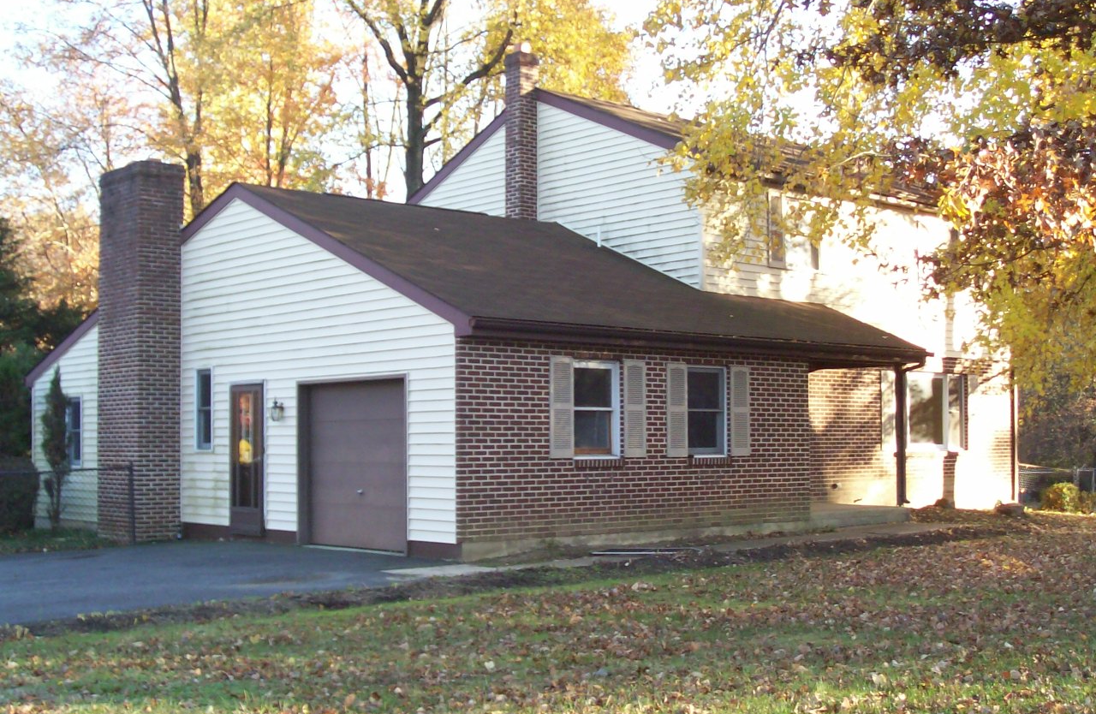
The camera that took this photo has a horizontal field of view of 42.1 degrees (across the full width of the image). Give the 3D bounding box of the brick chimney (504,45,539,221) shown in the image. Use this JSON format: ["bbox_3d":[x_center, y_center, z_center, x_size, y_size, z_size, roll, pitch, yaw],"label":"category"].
[{"bbox_3d":[-0.452,-3.706,24.525,0.420,3.280,0.430,3,-5,-42],"label":"brick chimney"}]

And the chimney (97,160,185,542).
[{"bbox_3d":[-6.116,-0.061,21.331,0.710,5.560,1.340,3,-5,-42],"label":"chimney"}]

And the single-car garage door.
[{"bbox_3d":[-2.366,1.387,17.902,0.100,2.090,2.200,3,-5,-42],"label":"single-car garage door"}]

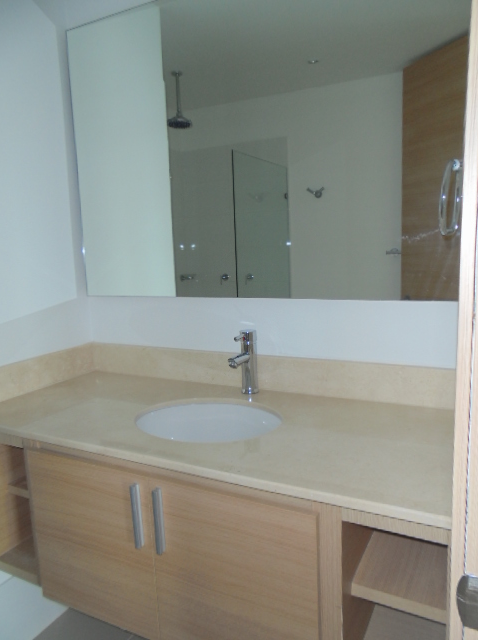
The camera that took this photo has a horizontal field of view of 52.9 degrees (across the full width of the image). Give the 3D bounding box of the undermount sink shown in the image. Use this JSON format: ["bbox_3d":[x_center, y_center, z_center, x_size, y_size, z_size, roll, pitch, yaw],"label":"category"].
[{"bbox_3d":[-0.073,0.329,1.226,0.405,0.160,0.335,2,9,26],"label":"undermount sink"}]

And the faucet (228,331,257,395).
[{"bbox_3d":[0.011,0.129,1.371,0.053,0.184,0.142,2,9,26],"label":"faucet"}]

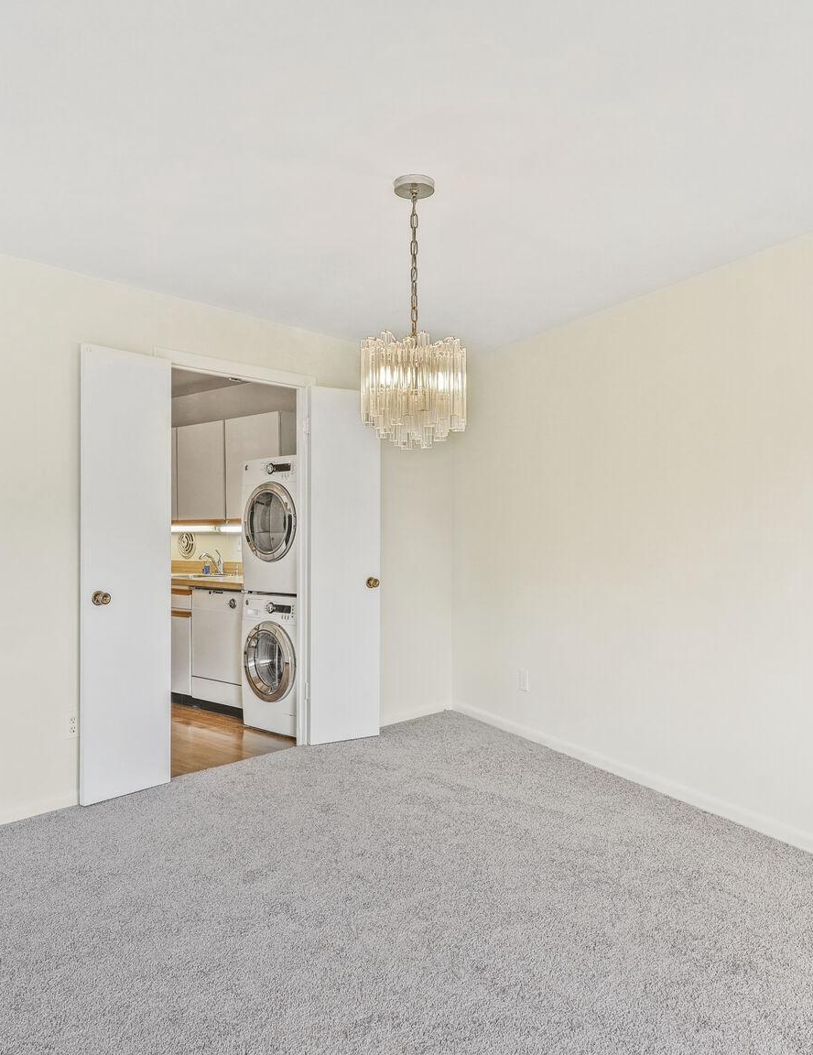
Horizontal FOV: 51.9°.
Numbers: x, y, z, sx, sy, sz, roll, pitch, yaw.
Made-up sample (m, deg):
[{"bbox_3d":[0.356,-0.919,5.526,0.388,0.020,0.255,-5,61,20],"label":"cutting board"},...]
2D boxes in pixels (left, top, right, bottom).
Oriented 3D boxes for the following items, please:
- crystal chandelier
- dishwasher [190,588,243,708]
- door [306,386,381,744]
[{"bbox_3d":[0.023,-0.683,2.700,0.340,0.865,0.340,0,0,0],"label":"crystal chandelier"},{"bbox_3d":[-1.040,0.810,5.690,0.600,0.800,0.600,0,0,42],"label":"dishwasher"},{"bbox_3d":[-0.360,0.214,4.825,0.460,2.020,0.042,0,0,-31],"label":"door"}]

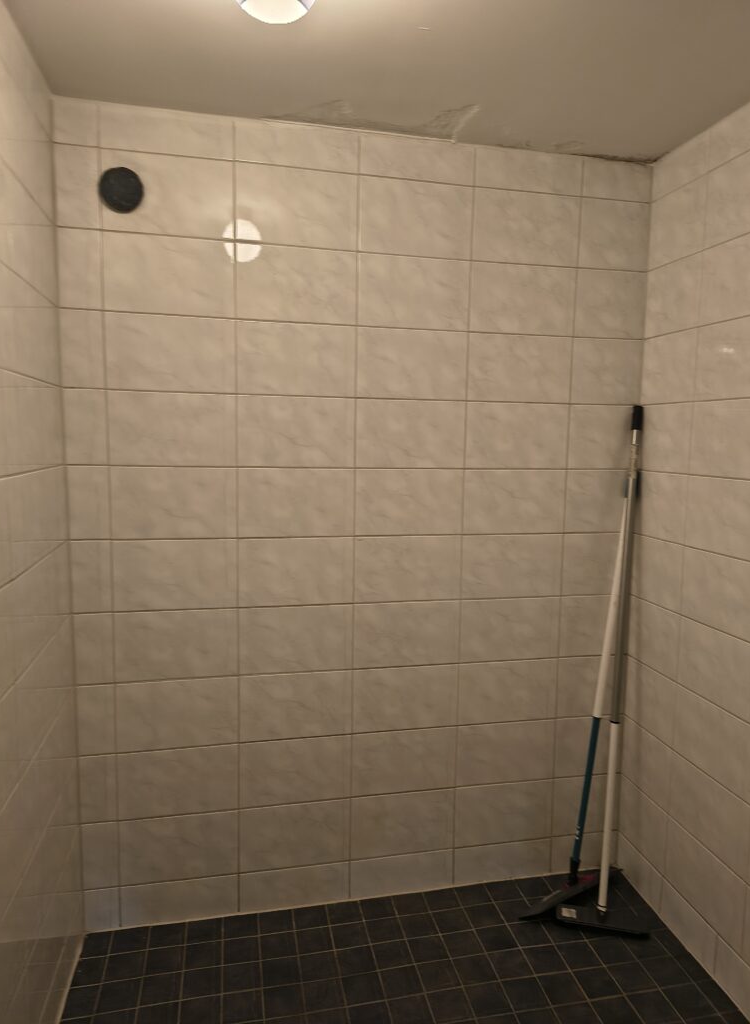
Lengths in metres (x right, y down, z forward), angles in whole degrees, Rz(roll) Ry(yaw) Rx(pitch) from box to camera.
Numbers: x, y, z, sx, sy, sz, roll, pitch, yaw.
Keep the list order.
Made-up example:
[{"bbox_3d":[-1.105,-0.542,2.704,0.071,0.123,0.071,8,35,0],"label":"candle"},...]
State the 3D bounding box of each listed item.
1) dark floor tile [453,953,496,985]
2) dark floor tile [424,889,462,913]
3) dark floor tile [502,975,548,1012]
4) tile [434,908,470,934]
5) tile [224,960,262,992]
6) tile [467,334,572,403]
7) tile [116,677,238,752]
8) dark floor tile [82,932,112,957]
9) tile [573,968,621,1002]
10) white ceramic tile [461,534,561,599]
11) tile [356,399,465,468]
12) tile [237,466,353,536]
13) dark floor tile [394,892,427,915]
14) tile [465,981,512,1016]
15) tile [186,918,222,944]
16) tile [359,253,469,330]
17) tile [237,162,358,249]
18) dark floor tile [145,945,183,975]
[{"bbox_3d":[0.268,1.233,1.899,0.099,0.009,0.099,-1,7,-13],"label":"dark floor tile"},{"bbox_3d":[0.203,1.193,2.180,0.097,0.009,0.097,-1,6,-12],"label":"dark floor tile"},{"bbox_3d":[0.386,1.238,1.815,0.098,0.010,0.098,-1,6,-12],"label":"dark floor tile"},{"bbox_3d":[0.224,1.204,2.082,0.097,0.009,0.097,-1,6,-12],"label":"tile"},{"bbox_3d":[-0.347,1.224,1.861,0.098,0.010,0.098,-1,6,-12],"label":"tile"},{"bbox_3d":[0.436,-0.429,2.115,0.331,0.197,0.009,-1,7,-13],"label":"tile"},{"bbox_3d":[-0.556,0.572,2.006,0.330,0.197,0.009,-1,7,-13],"label":"tile"},{"bbox_3d":[-0.772,1.210,1.978,0.076,0.010,0.098,-1,6,-12],"label":"dark floor tile"},{"bbox_3d":[0.583,1.235,1.857,0.098,0.010,0.098,-1,6,-12],"label":"tile"},{"bbox_3d":[0.425,0.167,2.179,0.330,0.197,0.009,-1,7,-13],"label":"white ceramic tile"},{"bbox_3d":[0.107,-0.229,2.065,0.331,0.197,0.010,-1,7,-13],"label":"tile"},{"bbox_3d":[-0.221,-0.026,2.012,0.331,0.197,0.009,-1,7,-13],"label":"tile"},{"bbox_3d":[0.103,1.201,2.172,0.099,0.009,0.099,-1,7,-13],"label":"dark floor tile"},{"bbox_3d":[0.291,1.251,1.811,0.099,0.009,0.099,-1,6,-12],"label":"tile"},{"bbox_3d":[-0.486,1.206,2.037,0.098,0.010,0.098,-1,6,-12],"label":"tile"},{"bbox_3d":[0.113,-0.621,1.996,0.329,0.197,0.009,0,7,-13],"label":"tile"},{"bbox_3d":[-0.208,-0.818,1.913,0.330,0.199,0.009,-1,7,-13],"label":"tile"},{"bbox_3d":[-0.567,1.218,1.920,0.099,0.009,0.099,-1,7,-13],"label":"dark floor tile"}]

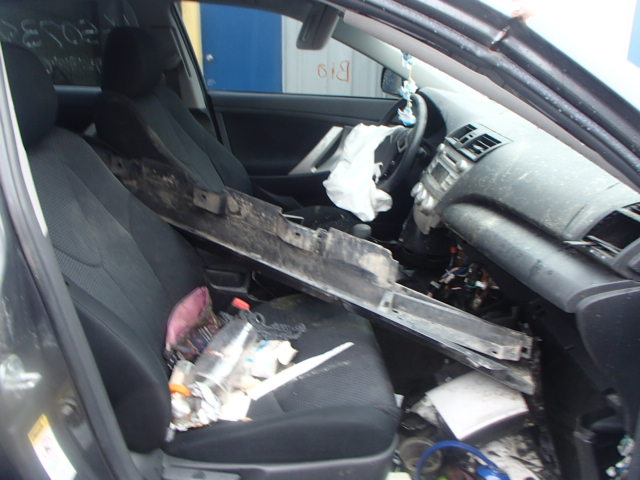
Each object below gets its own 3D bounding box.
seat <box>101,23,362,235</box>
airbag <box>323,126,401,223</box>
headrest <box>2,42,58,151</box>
[{"bbox_3d":[-0.261,-0.244,1.774,0.820,0.905,0.520,-3,20,-8],"label":"seat"},{"bbox_3d":[0.154,-0.234,1.808,0.270,0.345,0.340,-3,20,-8],"label":"airbag"},{"bbox_3d":[-0.559,-0.260,0.928,0.125,0.205,0.260,-3,20,-8],"label":"headrest"}]

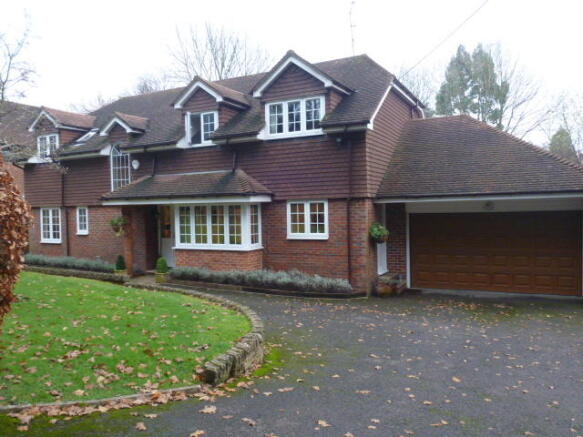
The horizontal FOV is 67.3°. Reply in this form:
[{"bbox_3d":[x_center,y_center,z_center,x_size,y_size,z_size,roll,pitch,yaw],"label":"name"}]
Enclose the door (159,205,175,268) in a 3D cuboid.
[{"bbox_3d":[-3.945,0.566,14.153,0.900,2.070,0.100,-1,0,25],"label":"door"}]

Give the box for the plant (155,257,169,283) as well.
[{"bbox_3d":[-3.697,1.456,12.450,0.350,0.730,0.350,-1,0,0],"label":"plant"}]

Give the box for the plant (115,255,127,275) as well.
[{"bbox_3d":[-5.527,1.487,14.150,0.390,0.640,0.390,-1,2,26],"label":"plant"}]

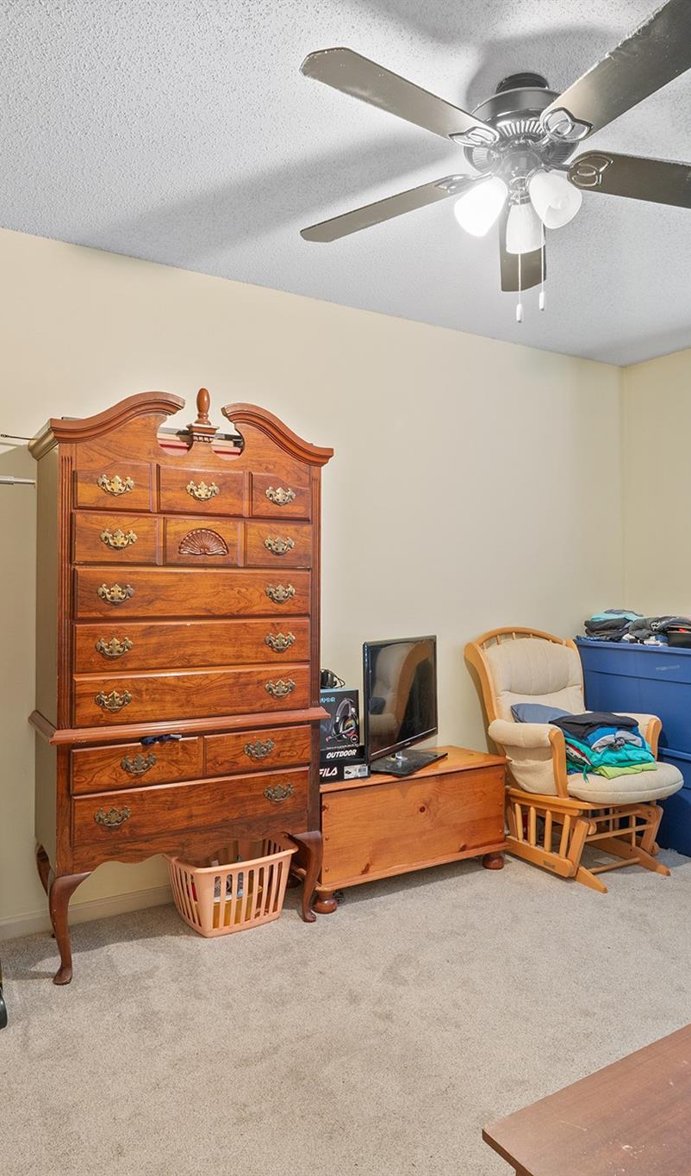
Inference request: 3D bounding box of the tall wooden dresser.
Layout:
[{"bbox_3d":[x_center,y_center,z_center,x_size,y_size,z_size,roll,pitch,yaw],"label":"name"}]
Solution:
[{"bbox_3d":[-0.567,0.277,2.606,0.960,1.845,0.430,0,0,-30],"label":"tall wooden dresser"}]

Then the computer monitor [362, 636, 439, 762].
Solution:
[{"bbox_3d":[0.261,0.473,3.079,0.190,0.525,0.650,0,0,31],"label":"computer monitor"}]

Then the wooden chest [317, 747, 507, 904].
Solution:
[{"bbox_3d":[0.215,0.967,3.071,0.955,0.470,0.370,0,0,-31],"label":"wooden chest"}]

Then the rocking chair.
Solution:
[{"bbox_3d":[1.025,0.697,3.264,0.650,1.015,0.750,0,0,-29],"label":"rocking chair"}]

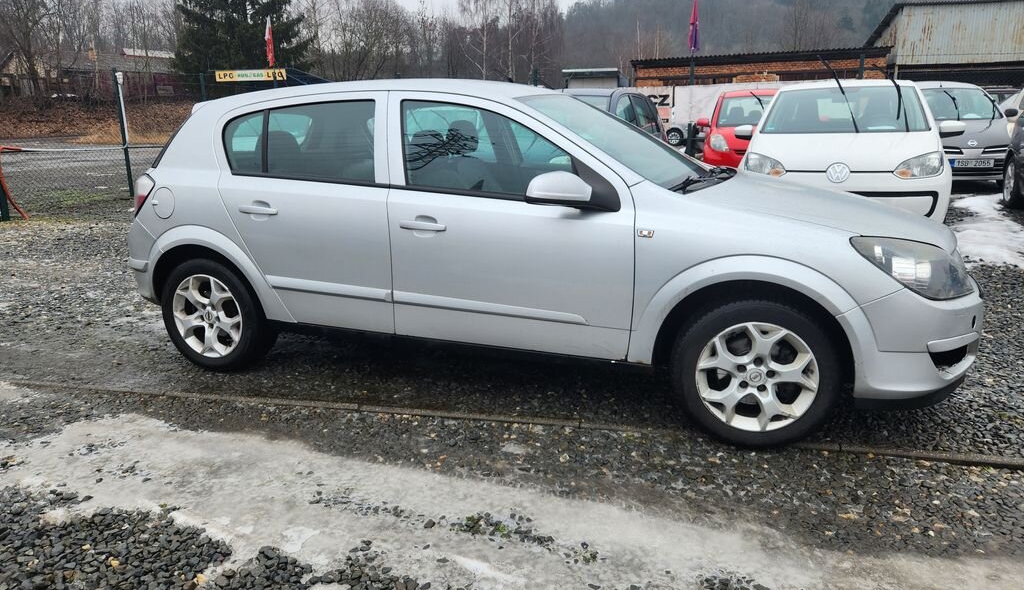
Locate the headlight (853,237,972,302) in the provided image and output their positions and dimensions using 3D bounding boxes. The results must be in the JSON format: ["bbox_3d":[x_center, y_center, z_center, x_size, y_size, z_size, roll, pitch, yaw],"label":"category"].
[{"bbox_3d":[1.504,-0.106,2.528,0.500,0.250,0.340,5,15,19],"label":"headlight"}]

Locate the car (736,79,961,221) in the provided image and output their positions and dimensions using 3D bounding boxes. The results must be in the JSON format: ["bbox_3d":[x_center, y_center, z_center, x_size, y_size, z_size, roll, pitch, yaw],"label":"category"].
[{"bbox_3d":[3.300,-1.388,6.870,1.700,1.485,3.540,6,15,24],"label":"car"}]

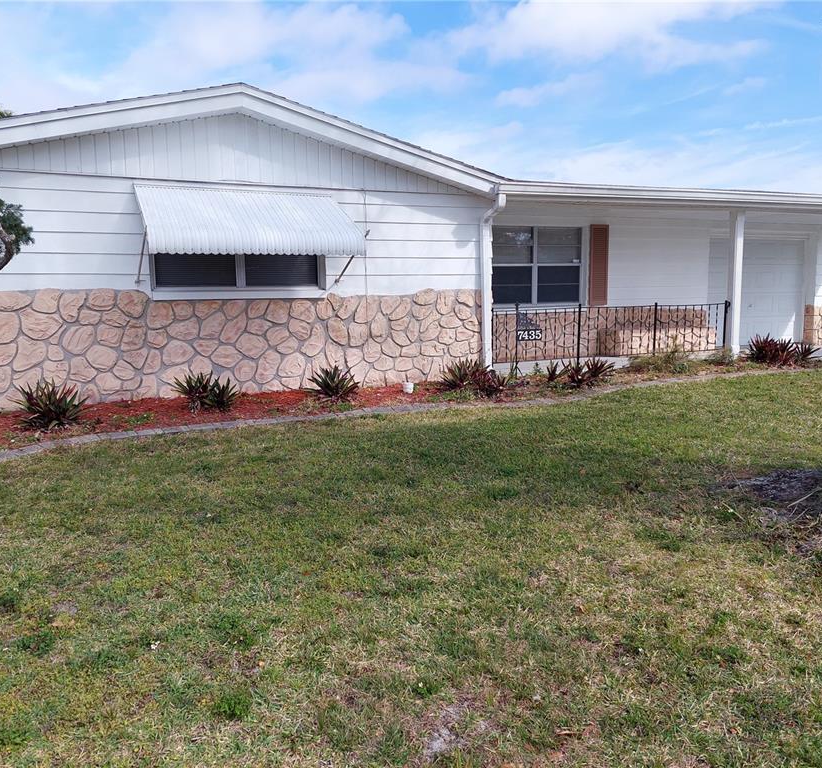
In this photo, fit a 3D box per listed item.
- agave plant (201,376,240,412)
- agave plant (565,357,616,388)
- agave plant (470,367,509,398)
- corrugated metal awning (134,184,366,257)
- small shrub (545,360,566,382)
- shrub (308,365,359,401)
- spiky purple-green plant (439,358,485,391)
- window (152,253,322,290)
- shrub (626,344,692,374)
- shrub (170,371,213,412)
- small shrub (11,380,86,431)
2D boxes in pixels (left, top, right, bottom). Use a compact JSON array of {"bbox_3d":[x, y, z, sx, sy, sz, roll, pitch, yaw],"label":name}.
[{"bbox_3d":[-2.122,0.105,7.876,0.423,0.379,0.402,-4,8,-25],"label":"agave plant"},{"bbox_3d":[2.162,-0.145,8.550,0.530,0.360,0.480,-4,8,-23],"label":"agave plant"},{"bbox_3d":[0.873,-0.022,7.900,0.430,0.340,0.410,-1,7,0],"label":"agave plant"},{"bbox_3d":[-1.825,-1.863,8.106,2.391,0.840,1.170,-4,8,-25],"label":"corrugated metal awning"},{"bbox_3d":[2.043,-0.183,10.029,0.283,0.298,0.269,-1,7,0],"label":"small shrub"},{"bbox_3d":[-0.942,-0.024,8.576,0.630,0.426,0.599,-1,7,0],"label":"shrub"},{"bbox_3d":[0.682,-0.139,9.416,0.612,0.400,0.581,-1,7,0],"label":"spiky purple-green plant"},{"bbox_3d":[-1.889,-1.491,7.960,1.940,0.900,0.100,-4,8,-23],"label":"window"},{"bbox_3d":[3.307,-0.326,9.450,0.790,0.370,0.520,-4,8,-23],"label":"shrub"},{"bbox_3d":[-2.454,0.072,7.901,0.491,0.447,0.467,-4,8,-25],"label":"shrub"},{"bbox_3d":[-3.544,0.189,6.924,0.744,0.488,0.707,-4,8,-25],"label":"small shrub"}]

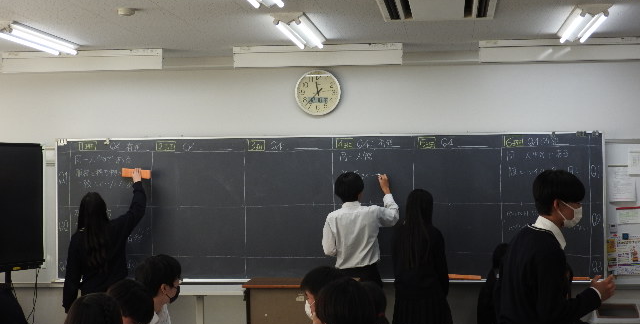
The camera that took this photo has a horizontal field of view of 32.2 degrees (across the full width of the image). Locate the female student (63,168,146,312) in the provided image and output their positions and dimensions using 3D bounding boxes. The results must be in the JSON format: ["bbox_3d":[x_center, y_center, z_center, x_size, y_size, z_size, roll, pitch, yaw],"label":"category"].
[{"bbox_3d":[-1.743,0.917,9.039,0.643,1.730,0.430,-1,-1,7],"label":"female student"}]

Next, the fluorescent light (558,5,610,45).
[{"bbox_3d":[1.698,-0.872,7.155,0.209,0.080,1.283,-1,-1,7],"label":"fluorescent light"}]

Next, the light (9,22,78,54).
[{"bbox_3d":[-1.952,-0.828,7.590,0.209,0.080,1.274,-1,-1,7],"label":"light"}]

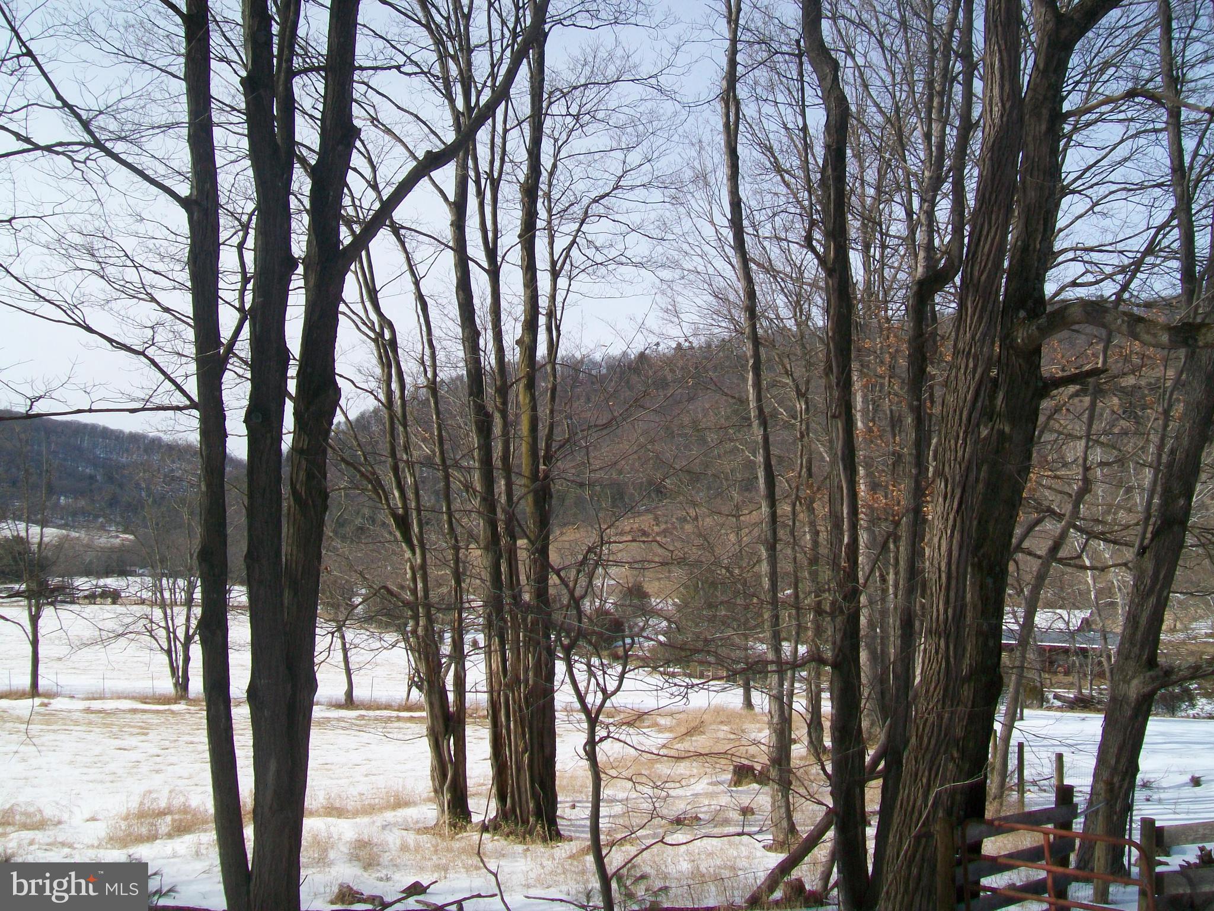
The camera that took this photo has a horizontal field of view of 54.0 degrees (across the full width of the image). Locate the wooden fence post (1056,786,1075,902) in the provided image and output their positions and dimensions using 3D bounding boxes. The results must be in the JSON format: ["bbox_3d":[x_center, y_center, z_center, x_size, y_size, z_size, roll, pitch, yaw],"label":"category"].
[{"bbox_3d":[4.285,3.742,11.200,0.163,1.292,0.163,2,0,0],"label":"wooden fence post"}]

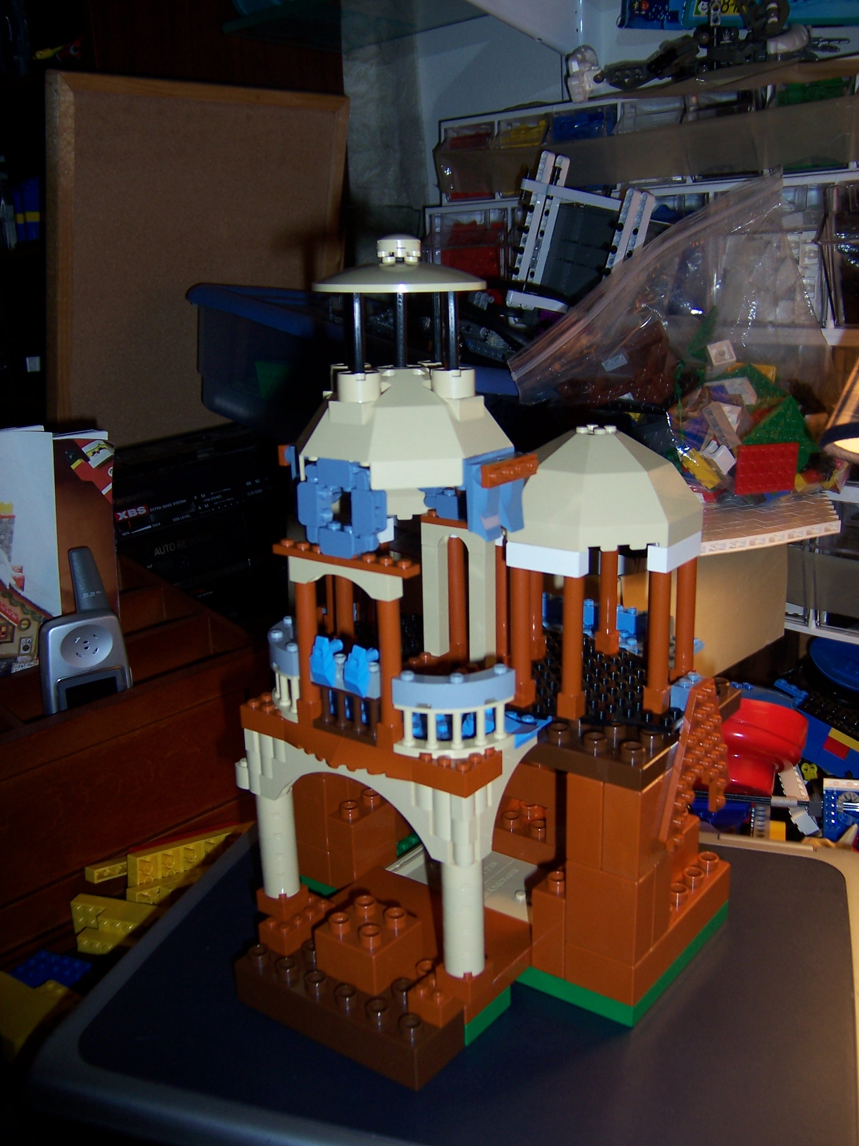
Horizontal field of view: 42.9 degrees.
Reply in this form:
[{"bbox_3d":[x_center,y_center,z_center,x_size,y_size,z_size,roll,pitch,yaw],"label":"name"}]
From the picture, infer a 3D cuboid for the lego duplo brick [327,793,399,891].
[{"bbox_3d":[-0.032,0.129,0.531,0.016,0.042,0.032,11,20,36],"label":"lego duplo brick"}]

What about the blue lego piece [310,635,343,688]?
[{"bbox_3d":[-0.039,0.034,0.412,0.007,0.018,0.011,10,19,36],"label":"blue lego piece"}]

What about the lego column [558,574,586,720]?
[{"bbox_3d":[0.056,0.028,0.428,0.008,0.058,0.008,11,20,36],"label":"lego column"}]

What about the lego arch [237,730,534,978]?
[{"bbox_3d":[-0.019,0.103,0.455,0.120,0.079,0.049,10,19,36],"label":"lego arch"}]

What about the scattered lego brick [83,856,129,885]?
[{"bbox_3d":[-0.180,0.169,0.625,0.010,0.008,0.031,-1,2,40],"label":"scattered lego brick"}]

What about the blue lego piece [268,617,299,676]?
[{"bbox_3d":[-0.057,0.030,0.451,0.032,0.011,0.032,10,19,36],"label":"blue lego piece"}]

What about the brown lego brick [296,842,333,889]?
[{"bbox_3d":[-0.051,0.138,0.550,0.032,0.019,0.032,10,19,36],"label":"brown lego brick"}]

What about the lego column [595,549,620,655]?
[{"bbox_3d":[0.081,0.008,0.497,0.008,0.058,0.008,11,20,36],"label":"lego column"}]

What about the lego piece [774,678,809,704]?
[{"bbox_3d":[0.244,0.080,0.738,0.024,0.005,0.016,31,52,31],"label":"lego piece"}]

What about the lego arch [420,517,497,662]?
[{"bbox_3d":[0.012,0.008,0.466,0.033,0.058,0.008,11,20,36],"label":"lego arch"}]

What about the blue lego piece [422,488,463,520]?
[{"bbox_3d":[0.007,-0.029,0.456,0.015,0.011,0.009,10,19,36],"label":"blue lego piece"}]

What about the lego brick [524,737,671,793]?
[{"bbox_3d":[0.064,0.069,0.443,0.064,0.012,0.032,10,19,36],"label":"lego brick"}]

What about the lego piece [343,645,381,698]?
[{"bbox_3d":[-0.025,0.036,0.405,0.011,0.018,0.013,11,20,36],"label":"lego piece"}]

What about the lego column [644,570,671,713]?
[{"bbox_3d":[0.091,0.027,0.434,0.008,0.058,0.008,10,19,36],"label":"lego column"}]

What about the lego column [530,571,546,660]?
[{"bbox_3d":[0.048,0.011,0.496,0.008,0.058,0.008,10,19,36],"label":"lego column"}]

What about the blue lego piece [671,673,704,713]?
[{"bbox_3d":[0.106,0.048,0.449,0.008,0.011,0.016,10,19,36],"label":"blue lego piece"}]

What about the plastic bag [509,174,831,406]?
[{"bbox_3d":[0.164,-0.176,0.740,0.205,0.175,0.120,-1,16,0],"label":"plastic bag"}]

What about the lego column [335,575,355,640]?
[{"bbox_3d":[-0.038,0.010,0.499,0.008,0.058,0.008,11,20,36],"label":"lego column"}]

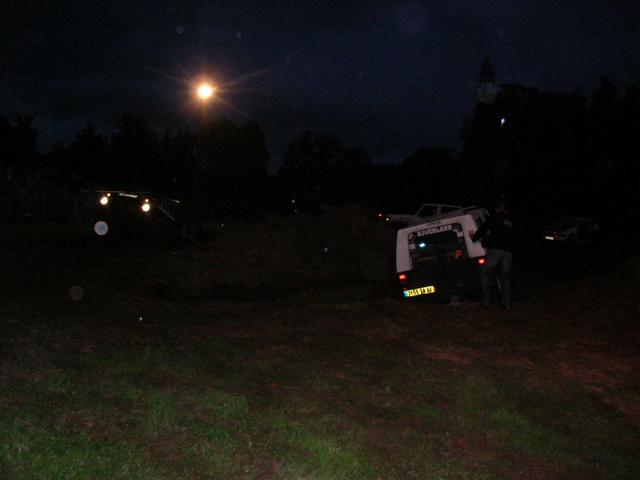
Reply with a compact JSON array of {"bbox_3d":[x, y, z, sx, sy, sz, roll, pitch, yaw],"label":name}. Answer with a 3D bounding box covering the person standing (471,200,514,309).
[{"bbox_3d":[2.780,0.233,10.400,0.600,1.750,0.550,1,3,14],"label":"person standing"}]

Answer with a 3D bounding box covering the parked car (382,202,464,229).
[{"bbox_3d":[4.984,-0.974,30.000,4.200,1.500,1.680,0,3,-5],"label":"parked car"}]

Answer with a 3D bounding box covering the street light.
[{"bbox_3d":[-6.342,-8.261,36.000,0.700,0.450,0.600,1,3,6],"label":"street light"}]

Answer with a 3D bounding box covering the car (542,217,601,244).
[{"bbox_3d":[13.020,-0.476,33.500,3.800,1.400,1.620,-2,4,-45],"label":"car"}]

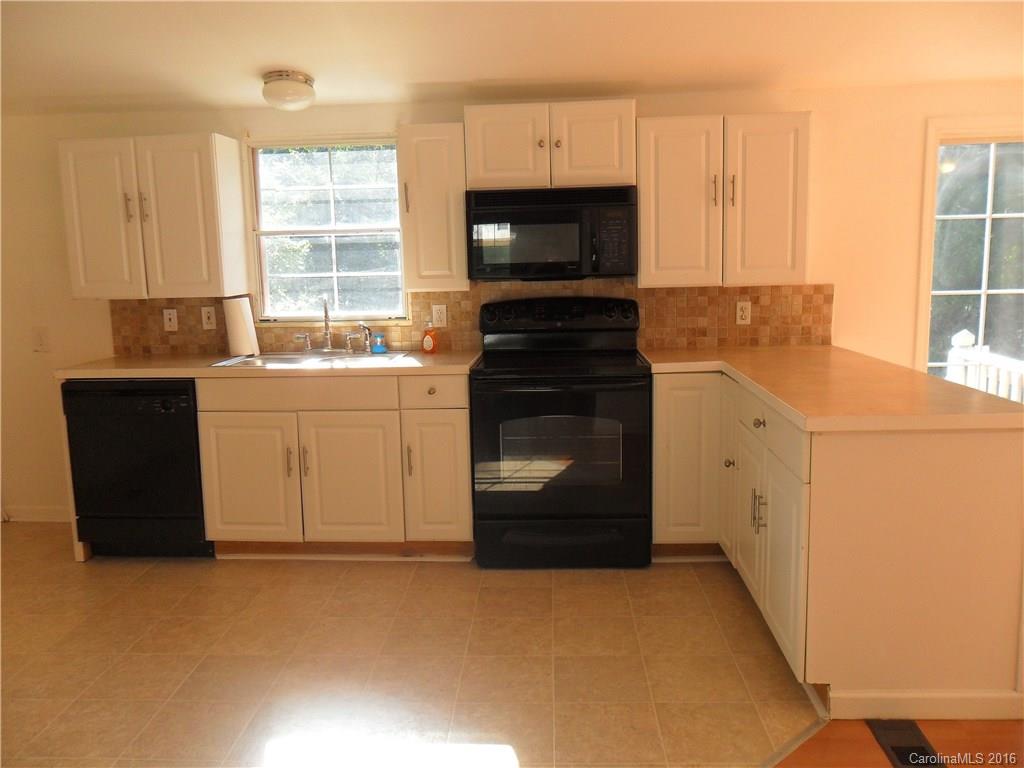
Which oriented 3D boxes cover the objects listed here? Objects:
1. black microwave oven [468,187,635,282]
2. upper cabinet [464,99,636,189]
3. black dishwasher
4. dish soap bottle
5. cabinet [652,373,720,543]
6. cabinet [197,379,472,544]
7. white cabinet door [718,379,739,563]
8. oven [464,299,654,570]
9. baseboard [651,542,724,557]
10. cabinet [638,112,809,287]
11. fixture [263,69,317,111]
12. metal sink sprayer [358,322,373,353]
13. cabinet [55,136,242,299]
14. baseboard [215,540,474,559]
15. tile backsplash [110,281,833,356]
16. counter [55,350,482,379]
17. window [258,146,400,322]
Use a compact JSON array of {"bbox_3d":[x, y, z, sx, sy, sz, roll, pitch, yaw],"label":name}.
[{"bbox_3d":[0.190,-0.708,3.795,0.767,0.401,0.380,-1,8,4],"label":"black microwave oven"},{"bbox_3d":[0.183,-1.095,3.751,0.766,0.372,0.318,-1,8,4],"label":"upper cabinet"},{"bbox_3d":[-1.695,0.369,3.945,0.612,0.860,0.595,-1,8,4],"label":"black dishwasher"},{"bbox_3d":[-0.419,-0.235,4.013,0.078,0.175,0.052,-1,8,4],"label":"dish soap bottle"},{"bbox_3d":[0.784,0.286,3.765,0.299,0.754,0.595,-1,8,4],"label":"cabinet"},{"bbox_3d":[-0.772,0.300,3.866,1.236,0.758,0.625,-1,8,4],"label":"cabinet"},{"bbox_3d":[0.900,0.346,3.273,0.027,0.746,0.308,-1,8,4],"label":"white cabinet door"},{"bbox_3d":[0.237,0.188,3.730,0.770,1.175,0.680,-1,8,4],"label":"oven"},{"bbox_3d":[0.787,0.738,3.561,0.345,0.088,0.017,-1,8,4],"label":"baseboard"},{"bbox_3d":[0.962,-0.844,3.757,0.750,0.759,0.312,-1,8,4],"label":"cabinet"},{"bbox_3d":[-0.969,-1.269,3.490,0.225,0.125,0.225,-1,8,4],"label":"fixture"},{"bbox_3d":[-0.727,-0.232,3.991,0.065,0.147,0.035,-6,10,-32],"label":"metal sink sprayer"},{"bbox_3d":[-1.742,-0.806,3.930,0.745,0.752,0.318,-1,8,4],"label":"cabinet"},{"bbox_3d":[-0.788,0.768,3.727,1.220,0.105,0.020,-1,8,4],"label":"baseboard"},{"bbox_3d":[-0.256,-0.331,4.069,3.694,0.343,0.012,-1,8,4],"label":"tile backsplash"},{"bbox_3d":[-1.141,-0.089,3.867,1.952,0.039,0.600,-1,8,4],"label":"counter"},{"bbox_3d":[-0.920,-0.771,4.053,0.746,0.890,0.070,-1,8,4],"label":"window"}]

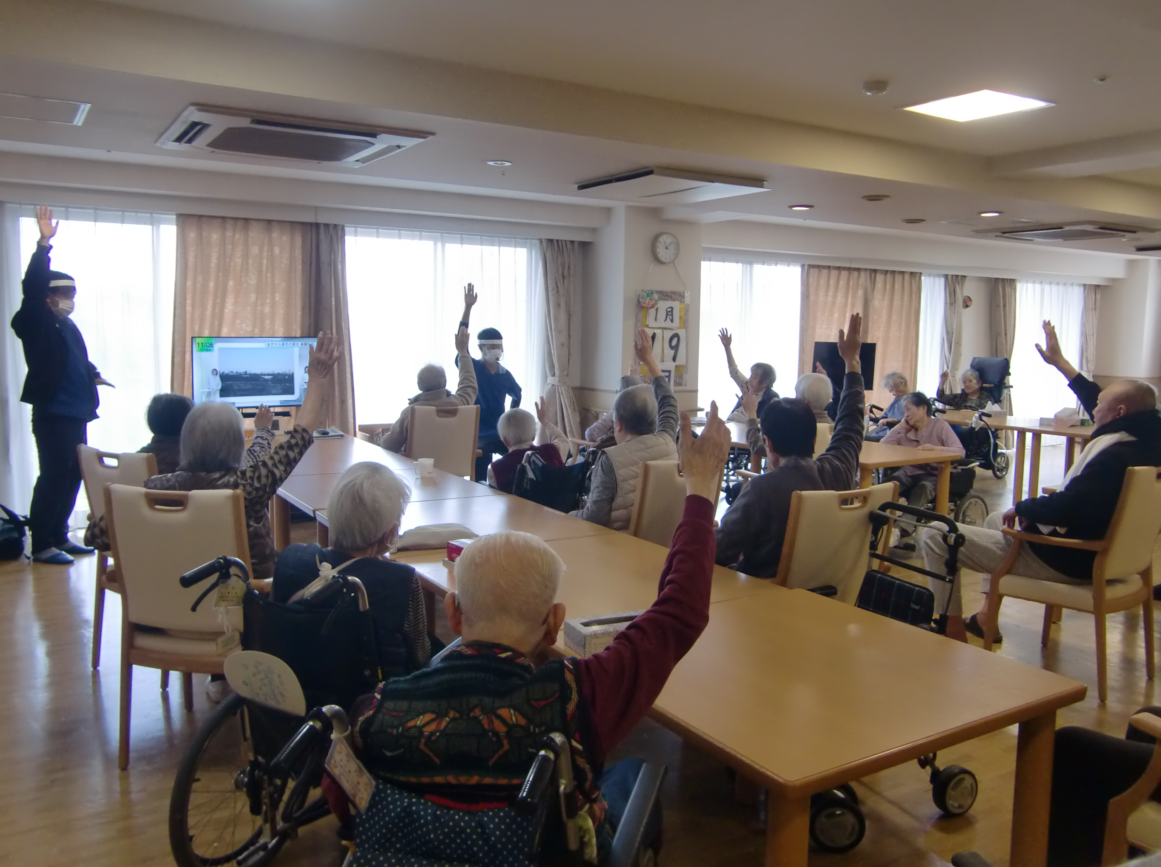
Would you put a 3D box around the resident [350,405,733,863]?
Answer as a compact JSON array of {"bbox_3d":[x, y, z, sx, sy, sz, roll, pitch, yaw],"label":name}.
[{"bbox_3d":[-0.010,0.594,1.660,0.600,1.280,0.820,2,7,8],"label":"resident"}]

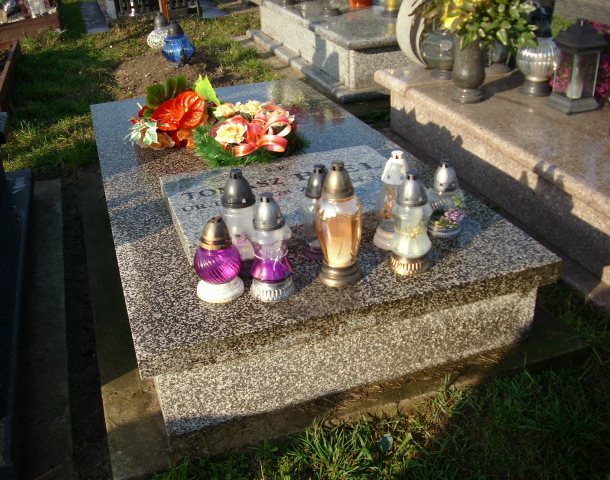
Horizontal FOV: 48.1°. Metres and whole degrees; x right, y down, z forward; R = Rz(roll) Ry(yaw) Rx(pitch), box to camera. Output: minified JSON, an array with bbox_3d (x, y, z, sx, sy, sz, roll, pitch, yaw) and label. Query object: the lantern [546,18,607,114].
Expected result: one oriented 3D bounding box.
[{"bbox_3d":[1.014,-0.651,2.547,0.149,0.314,0.149,-11,28,-15],"label":"lantern"}]

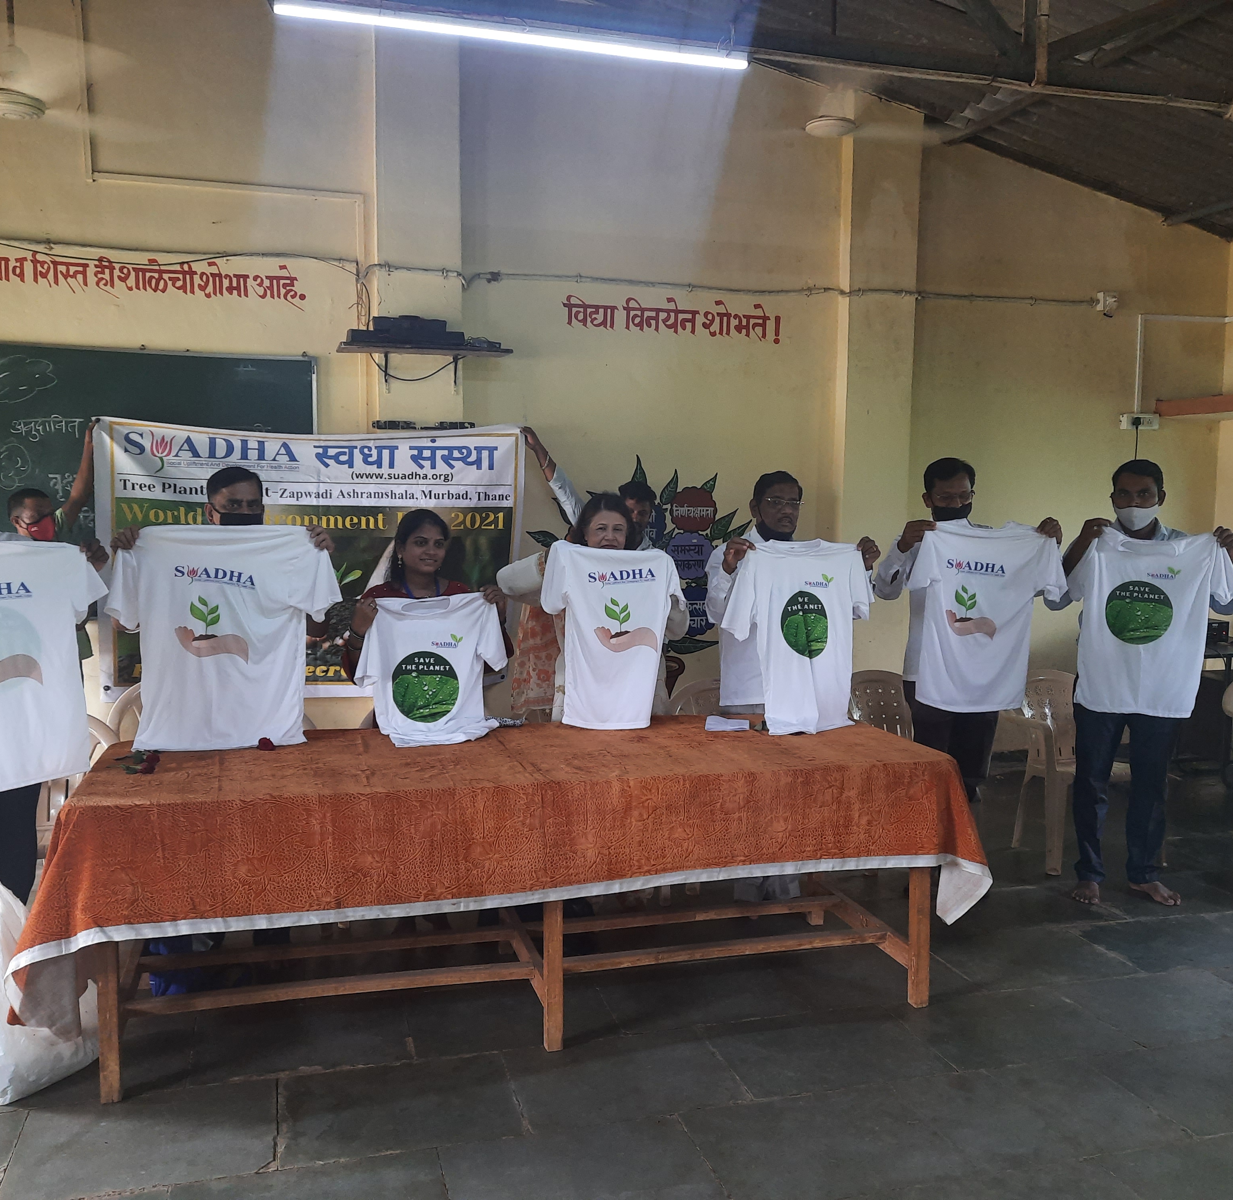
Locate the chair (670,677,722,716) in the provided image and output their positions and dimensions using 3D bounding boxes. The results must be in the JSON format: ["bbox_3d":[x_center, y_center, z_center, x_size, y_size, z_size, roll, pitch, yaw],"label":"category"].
[{"bbox_3d":[0.515,0.734,4.775,0.580,0.785,0.540,-1,5,-16],"label":"chair"}]

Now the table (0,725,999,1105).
[{"bbox_3d":[-0.280,0.832,3.514,2.560,0.785,0.860,-1,5,-16],"label":"table"}]

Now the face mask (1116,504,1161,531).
[{"bbox_3d":[1.934,-0.308,4.288,0.145,0.110,0.090,4,7,33],"label":"face mask"}]

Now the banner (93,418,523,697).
[{"bbox_3d":[-1.338,-0.179,5.151,1.790,1.220,0.050,0,5,-14],"label":"banner"}]

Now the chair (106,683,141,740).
[{"bbox_3d":[-1.725,0.706,4.488,0.550,0.775,0.540,0,6,-8],"label":"chair"}]

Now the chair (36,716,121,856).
[{"bbox_3d":[-1.885,0.778,3.726,0.550,0.775,0.540,-1,6,-16],"label":"chair"}]

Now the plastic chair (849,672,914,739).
[{"bbox_3d":[1.236,0.720,5.053,0.580,0.785,0.540,-1,5,-16],"label":"plastic chair"}]

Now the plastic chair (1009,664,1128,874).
[{"bbox_3d":[2.036,0.727,5.093,0.580,0.785,0.540,-1,5,-16],"label":"plastic chair"}]

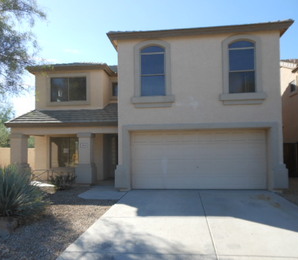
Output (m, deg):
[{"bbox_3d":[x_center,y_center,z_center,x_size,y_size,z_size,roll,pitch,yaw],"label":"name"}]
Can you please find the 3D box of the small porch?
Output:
[{"bbox_3d":[-3.588,0.617,11.666,5.300,3.580,2.100,-1,-2,7],"label":"small porch"}]

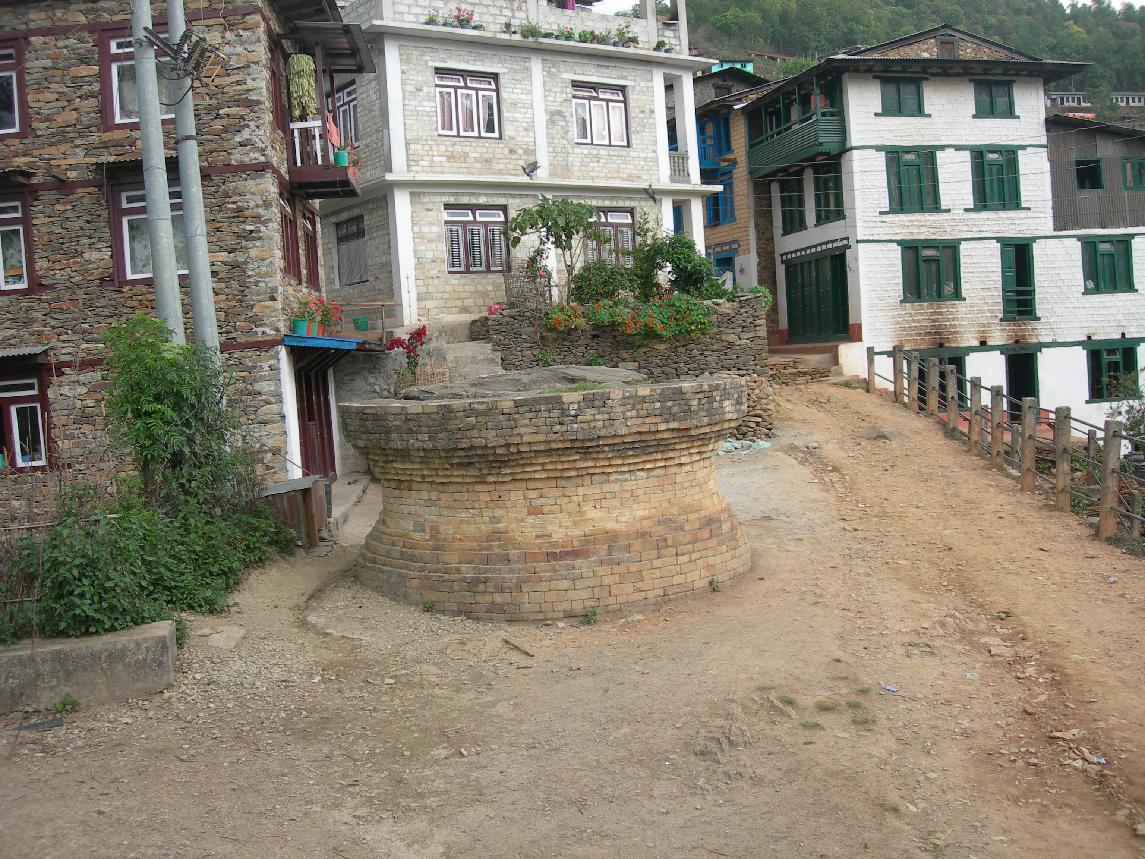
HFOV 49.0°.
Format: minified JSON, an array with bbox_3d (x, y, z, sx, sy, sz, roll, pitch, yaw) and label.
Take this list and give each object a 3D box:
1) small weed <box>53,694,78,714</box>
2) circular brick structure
[{"bbox_3d":[-2.596,1.398,6.453,0.135,0.090,0.120,-4,4,0],"label":"small weed"},{"bbox_3d":[-0.169,0.418,9.563,3.053,1.437,3.053,-4,4,0],"label":"circular brick structure"}]

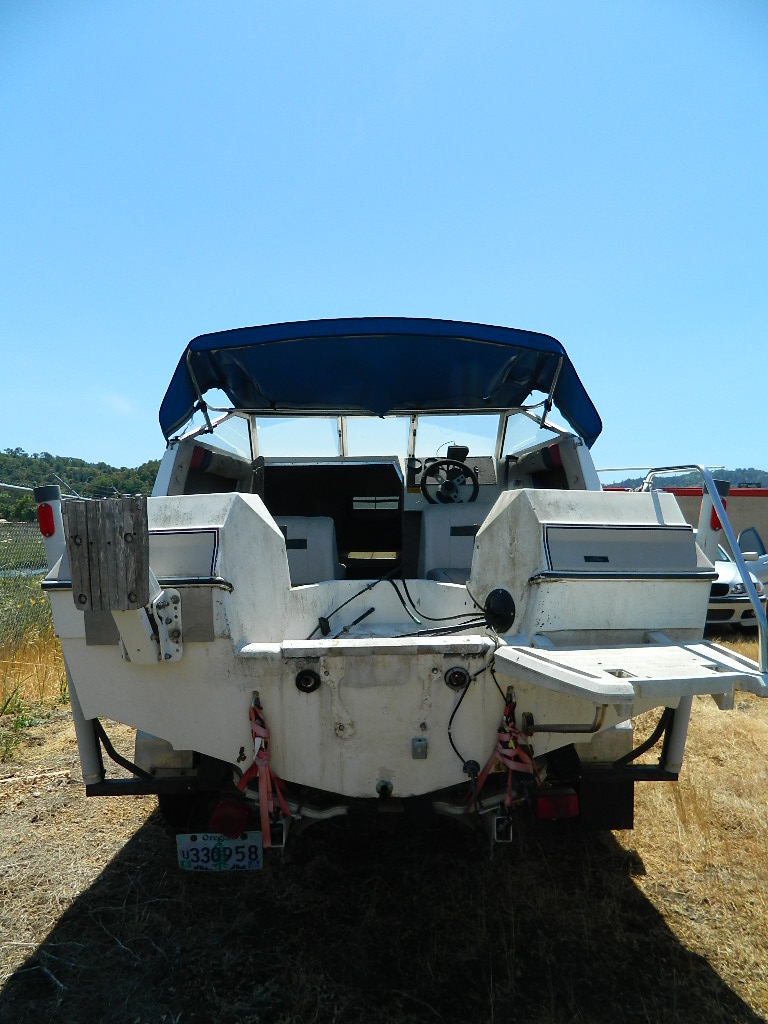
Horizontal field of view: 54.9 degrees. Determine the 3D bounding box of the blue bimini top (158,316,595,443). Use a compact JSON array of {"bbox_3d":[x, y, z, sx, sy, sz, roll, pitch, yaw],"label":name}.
[{"bbox_3d":[-0.030,-0.615,4.030,2.100,0.610,1.050,0,1,-2],"label":"blue bimini top"}]

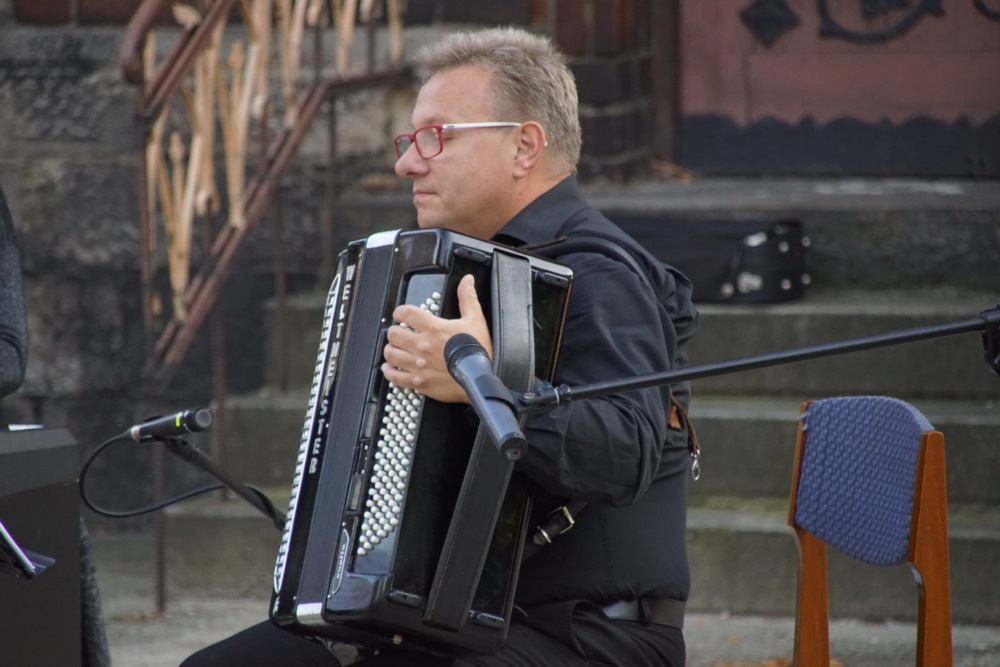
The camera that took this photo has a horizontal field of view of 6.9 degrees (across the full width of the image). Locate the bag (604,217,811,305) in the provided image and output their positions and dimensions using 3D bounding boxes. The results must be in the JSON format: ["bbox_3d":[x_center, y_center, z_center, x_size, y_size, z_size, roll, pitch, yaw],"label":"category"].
[{"bbox_3d":[0.283,-0.135,14.900,0.500,0.142,0.190,2,5,17],"label":"bag"}]

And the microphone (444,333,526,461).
[{"bbox_3d":[-0.016,0.074,9.750,0.050,0.050,0.260,0,28,-16],"label":"microphone"}]

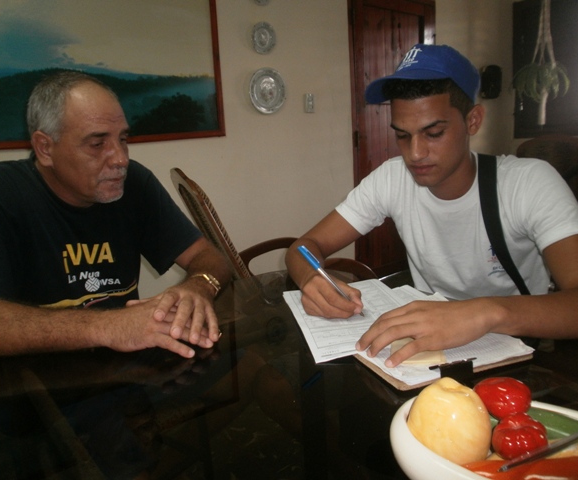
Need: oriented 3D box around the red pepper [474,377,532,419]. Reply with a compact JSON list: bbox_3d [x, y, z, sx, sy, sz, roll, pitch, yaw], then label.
[{"bbox_3d":[0.195,0.145,0.440,0.053,0.042,0.051,-4,11,0],"label":"red pepper"}]

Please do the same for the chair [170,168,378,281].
[{"bbox_3d":[-0.028,0.178,2.011,0.820,1.020,0.580,-8,12,-22],"label":"chair"}]

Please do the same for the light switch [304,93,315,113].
[{"bbox_3d":[0.132,-0.834,2.935,0.073,0.114,0.012,-13,14,-38],"label":"light switch"}]

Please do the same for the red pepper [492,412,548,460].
[{"bbox_3d":[0.196,0.167,0.408,0.048,0.041,0.047,-4,11,0],"label":"red pepper"}]

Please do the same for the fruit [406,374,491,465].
[{"bbox_3d":[0.142,0.162,0.425,0.075,0.081,0.075,-4,11,0],"label":"fruit"}]

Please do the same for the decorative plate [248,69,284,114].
[{"bbox_3d":[-0.110,-0.842,2.719,0.250,0.250,0.030,-13,14,-38],"label":"decorative plate"}]

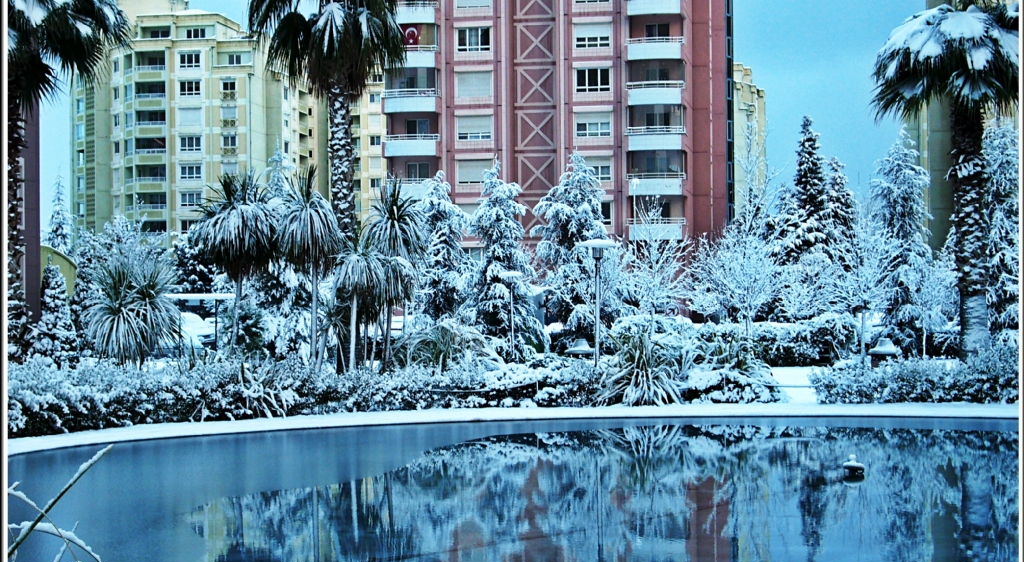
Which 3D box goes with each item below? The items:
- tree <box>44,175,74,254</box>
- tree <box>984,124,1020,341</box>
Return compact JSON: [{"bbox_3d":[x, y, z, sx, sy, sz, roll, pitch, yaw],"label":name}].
[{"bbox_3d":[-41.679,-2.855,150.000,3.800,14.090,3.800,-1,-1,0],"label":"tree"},{"bbox_3d":[17.969,-1.535,59.904,2.400,8.760,2.400,0,-1,0],"label":"tree"}]

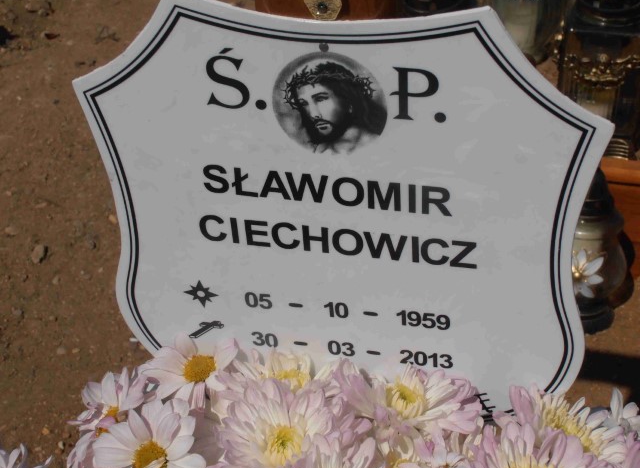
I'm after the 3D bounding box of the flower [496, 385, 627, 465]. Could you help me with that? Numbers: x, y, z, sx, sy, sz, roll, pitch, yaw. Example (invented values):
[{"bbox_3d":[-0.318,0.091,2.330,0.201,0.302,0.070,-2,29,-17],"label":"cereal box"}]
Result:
[{"bbox_3d":[0.122,0.097,0.640,0.060,0.028,0.050,0,53,-25],"label":"flower"}]

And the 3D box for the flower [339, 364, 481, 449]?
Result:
[{"bbox_3d":[0.045,0.088,0.645,0.067,0.028,0.052,0,55,6],"label":"flower"}]

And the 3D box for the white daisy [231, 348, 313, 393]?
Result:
[{"bbox_3d":[-0.022,0.074,0.665,0.050,0.025,0.042,0,59,0],"label":"white daisy"}]

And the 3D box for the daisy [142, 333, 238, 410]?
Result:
[{"bbox_3d":[-0.067,0.072,0.660,0.049,0.020,0.044,0,65,-5],"label":"daisy"}]

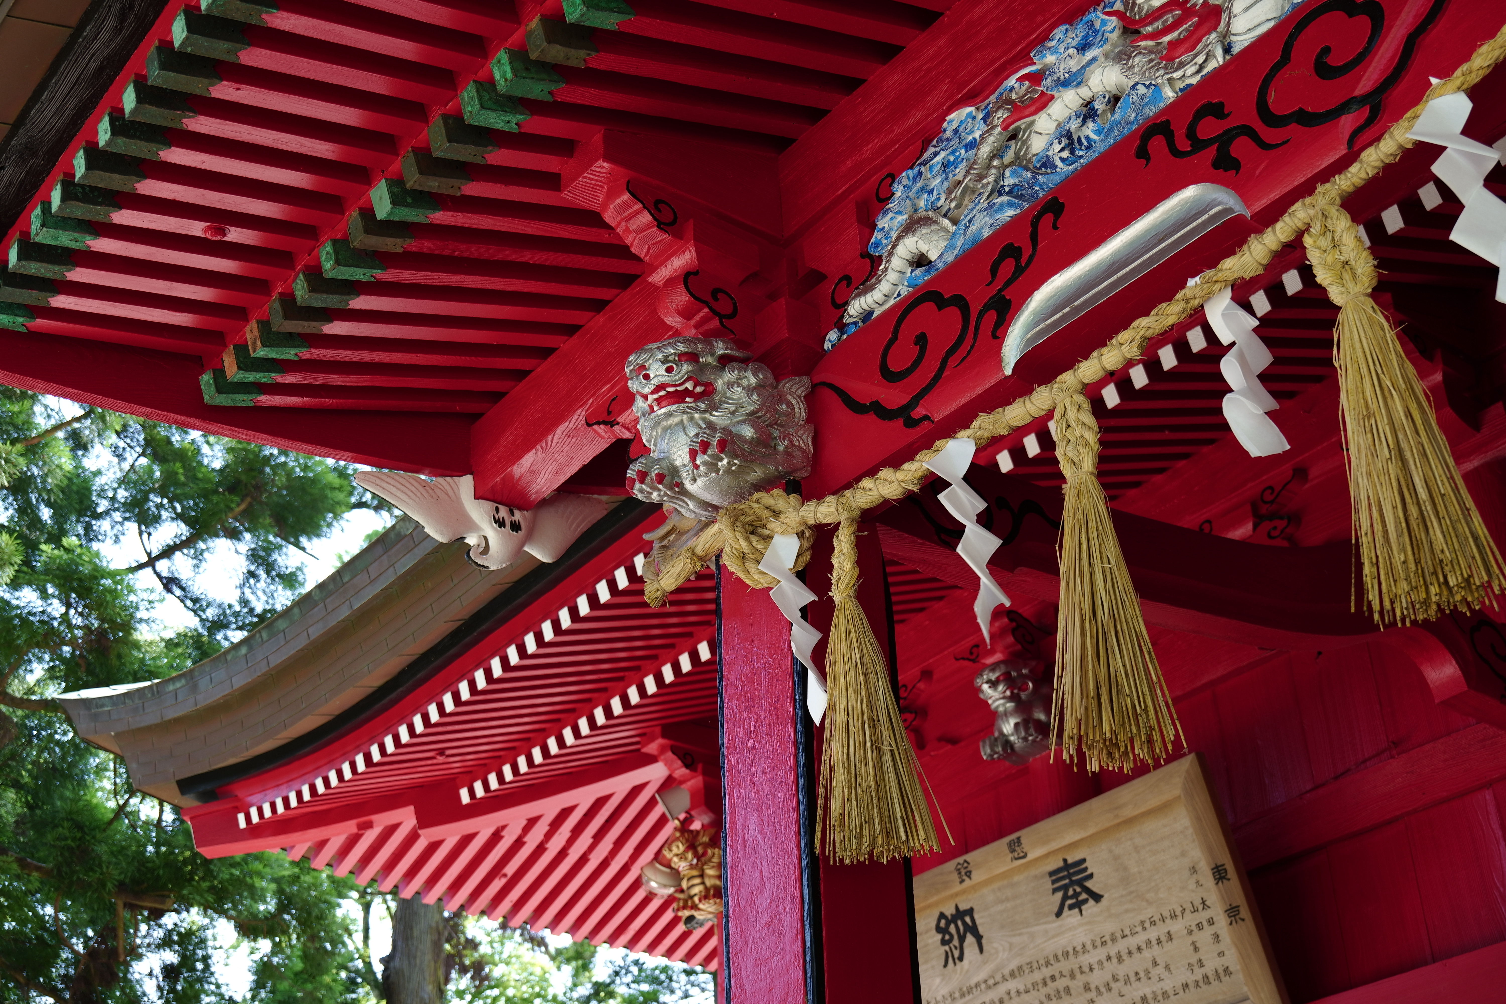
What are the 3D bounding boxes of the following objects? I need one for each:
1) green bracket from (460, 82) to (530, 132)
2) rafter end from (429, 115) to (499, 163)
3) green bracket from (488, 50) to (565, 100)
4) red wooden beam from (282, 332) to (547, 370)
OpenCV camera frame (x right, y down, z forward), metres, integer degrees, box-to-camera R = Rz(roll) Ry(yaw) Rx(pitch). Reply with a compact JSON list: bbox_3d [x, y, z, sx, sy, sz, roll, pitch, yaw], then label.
[{"bbox_3d":[-0.479,-0.734,3.641,0.116,0.064,0.049,0,-24,-41],"label":"green bracket"},{"bbox_3d":[-0.547,-0.686,3.719,0.116,0.064,0.049,0,-24,-41],"label":"rafter end"},{"bbox_3d":[-0.373,-0.714,3.285,0.107,0.059,0.050,0,-25,-43],"label":"green bracket"},{"bbox_3d":[-0.758,-0.353,4.511,0.655,0.064,0.050,0,-24,-41],"label":"red wooden beam"}]

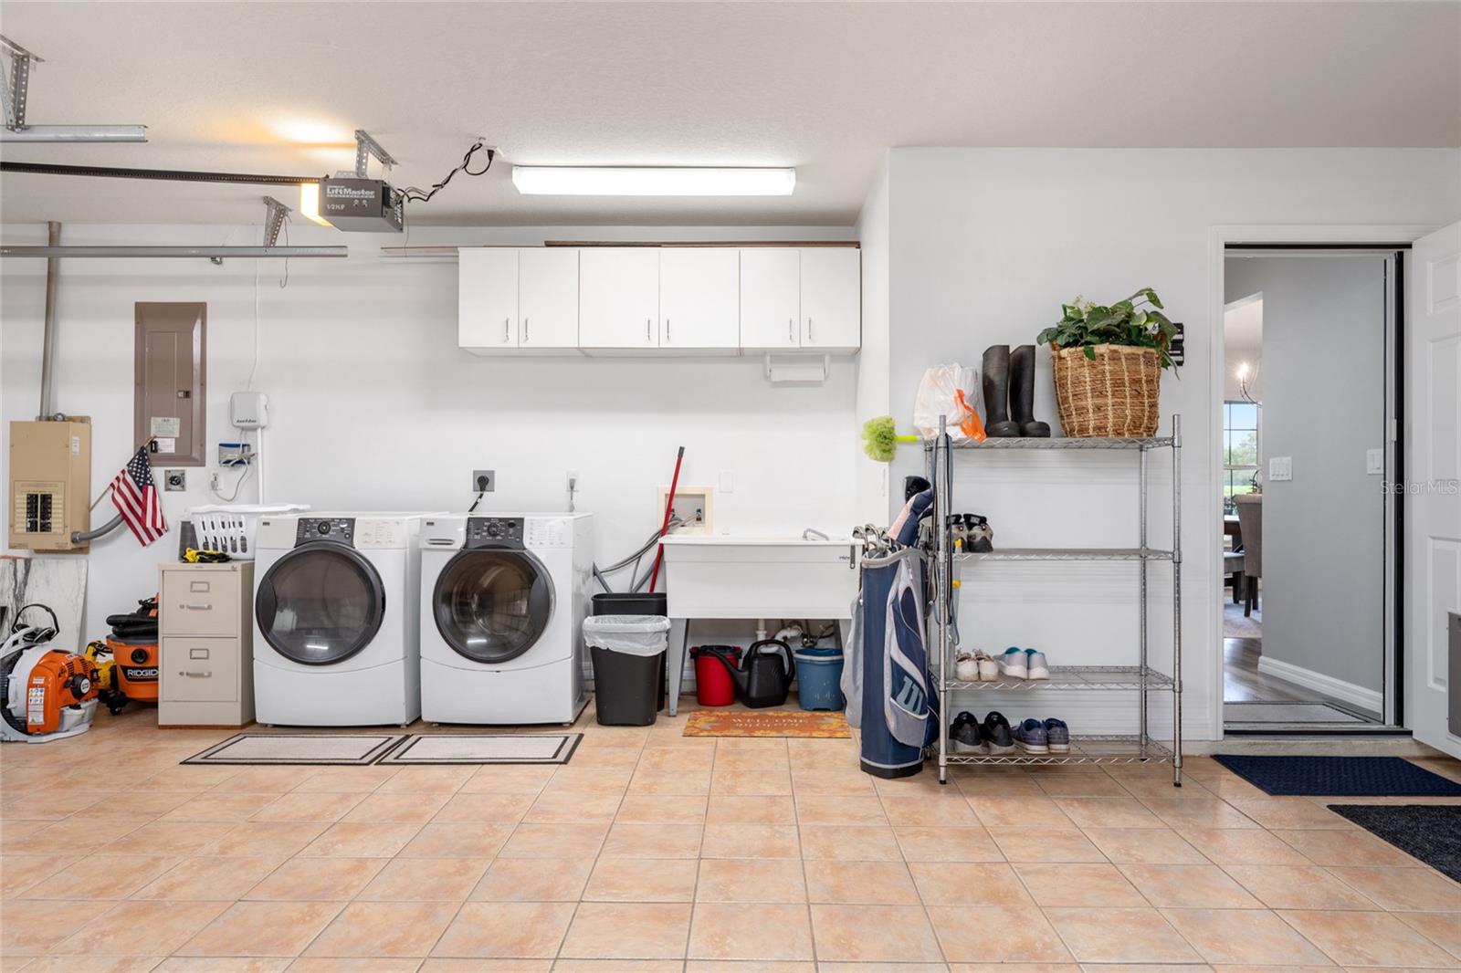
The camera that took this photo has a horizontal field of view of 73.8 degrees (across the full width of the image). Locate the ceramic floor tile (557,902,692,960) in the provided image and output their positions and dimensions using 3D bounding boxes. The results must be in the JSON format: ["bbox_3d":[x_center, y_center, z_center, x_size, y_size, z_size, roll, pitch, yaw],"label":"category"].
[{"bbox_3d":[-0.253,1.121,2.448,0.304,0.010,0.304,0,0,1],"label":"ceramic floor tile"}]

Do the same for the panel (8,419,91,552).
[{"bbox_3d":[-3.566,-0.007,5.113,0.326,0.726,0.160,0,0,1],"label":"panel"}]

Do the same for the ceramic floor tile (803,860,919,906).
[{"bbox_3d":[0.361,1.112,2.720,0.299,0.010,0.299,0,0,1],"label":"ceramic floor tile"}]

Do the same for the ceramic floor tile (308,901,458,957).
[{"bbox_3d":[-0.857,1.111,2.441,0.299,0.010,0.299,0,0,1],"label":"ceramic floor tile"}]

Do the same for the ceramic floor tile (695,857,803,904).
[{"bbox_3d":[0.059,1.111,2.732,0.300,0.010,0.300,0,0,1],"label":"ceramic floor tile"}]

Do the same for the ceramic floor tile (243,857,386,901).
[{"bbox_3d":[-1.157,1.111,2.749,0.300,0.010,0.300,0,0,1],"label":"ceramic floor tile"}]

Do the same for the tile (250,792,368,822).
[{"bbox_3d":[-1.437,1.113,3.363,0.300,0.010,0.300,0,0,1],"label":"tile"}]

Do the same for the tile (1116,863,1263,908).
[{"bbox_3d":[1.270,1.111,2.702,0.300,0.008,0.300,0,0,1],"label":"tile"}]

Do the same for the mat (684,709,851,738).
[{"bbox_3d":[0.170,1.100,4.508,0.750,0.010,0.460,0,0,1],"label":"mat"}]

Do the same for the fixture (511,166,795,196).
[{"bbox_3d":[-0.336,-1.369,4.367,1.240,0.075,0.200,0,0,0],"label":"fixture"}]

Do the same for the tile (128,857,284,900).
[{"bbox_3d":[-1.471,1.121,2.777,0.304,0.010,0.304,0,0,1],"label":"tile"}]

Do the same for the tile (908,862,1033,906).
[{"bbox_3d":[0.664,1.112,2.713,0.299,0.010,0.299,0,0,1],"label":"tile"}]

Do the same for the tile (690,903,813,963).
[{"bbox_3d":[0.052,1.111,2.424,0.300,0.008,0.300,0,0,1],"label":"tile"}]

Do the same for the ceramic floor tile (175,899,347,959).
[{"bbox_3d":[-1.160,1.111,2.449,0.300,0.008,0.300,0,0,1],"label":"ceramic floor tile"}]

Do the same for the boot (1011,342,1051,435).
[{"bbox_3d":[1.152,-0.363,3.774,0.105,0.372,0.270,0,0,-8],"label":"boot"}]

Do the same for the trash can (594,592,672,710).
[{"bbox_3d":[-0.488,0.834,4.889,0.385,0.555,0.280,0,0,0],"label":"trash can"}]

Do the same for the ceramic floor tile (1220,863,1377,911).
[{"bbox_3d":[1.588,1.122,2.719,0.304,0.010,0.304,0,0,1],"label":"ceramic floor tile"}]

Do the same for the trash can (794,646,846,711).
[{"bbox_3d":[0.459,0.974,4.925,0.260,0.275,0.260,0,0,0],"label":"trash can"}]

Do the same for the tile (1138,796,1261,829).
[{"bbox_3d":[1.600,1.123,3.331,0.304,0.010,0.304,0,0,1],"label":"tile"}]

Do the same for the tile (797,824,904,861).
[{"bbox_3d":[0.367,1.112,3.023,0.300,0.008,0.300,0,0,1],"label":"tile"}]

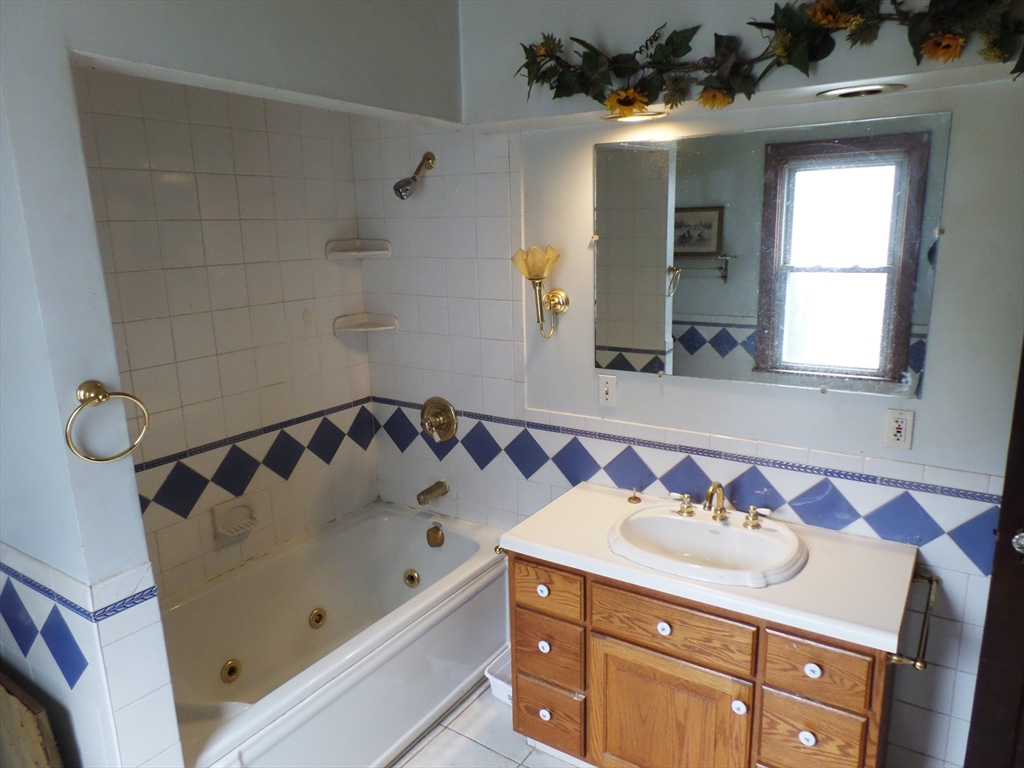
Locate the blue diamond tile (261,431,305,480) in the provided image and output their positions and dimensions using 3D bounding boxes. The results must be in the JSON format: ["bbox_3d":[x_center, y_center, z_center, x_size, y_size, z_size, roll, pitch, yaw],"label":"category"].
[{"bbox_3d":[-0.911,0.285,2.723,0.010,0.216,0.216,7,15,32],"label":"blue diamond tile"}]

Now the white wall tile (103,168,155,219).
[{"bbox_3d":[-1.193,-0.586,2.119,0.010,0.150,0.150,8,16,33],"label":"white wall tile"}]

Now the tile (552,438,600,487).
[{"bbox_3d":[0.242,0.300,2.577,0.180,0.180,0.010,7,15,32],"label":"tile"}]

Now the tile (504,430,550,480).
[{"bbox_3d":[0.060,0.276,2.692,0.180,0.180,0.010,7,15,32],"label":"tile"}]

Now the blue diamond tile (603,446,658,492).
[{"bbox_3d":[0.423,0.322,2.454,0.216,0.216,0.010,7,15,32],"label":"blue diamond tile"}]

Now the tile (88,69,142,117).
[{"bbox_3d":[-1.192,-0.889,2.039,0.010,0.153,0.153,7,15,32],"label":"tile"}]

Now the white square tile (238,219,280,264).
[{"bbox_3d":[-0.940,-0.532,2.540,0.013,0.153,0.152,8,16,33],"label":"white square tile"}]

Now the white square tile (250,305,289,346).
[{"bbox_3d":[-0.935,-0.228,2.613,0.013,0.153,0.152,8,16,33],"label":"white square tile"}]

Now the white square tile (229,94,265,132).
[{"bbox_3d":[-0.943,-0.977,2.420,0.010,0.141,0.151,8,16,33],"label":"white square tile"}]

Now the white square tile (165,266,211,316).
[{"bbox_3d":[-1.104,-0.315,2.319,0.010,0.155,0.151,8,16,33],"label":"white square tile"}]

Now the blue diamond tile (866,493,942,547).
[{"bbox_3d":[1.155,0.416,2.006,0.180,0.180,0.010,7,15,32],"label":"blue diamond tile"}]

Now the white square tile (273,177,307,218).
[{"bbox_3d":[-0.853,-0.711,2.615,0.010,0.150,0.150,8,16,33],"label":"white square tile"}]

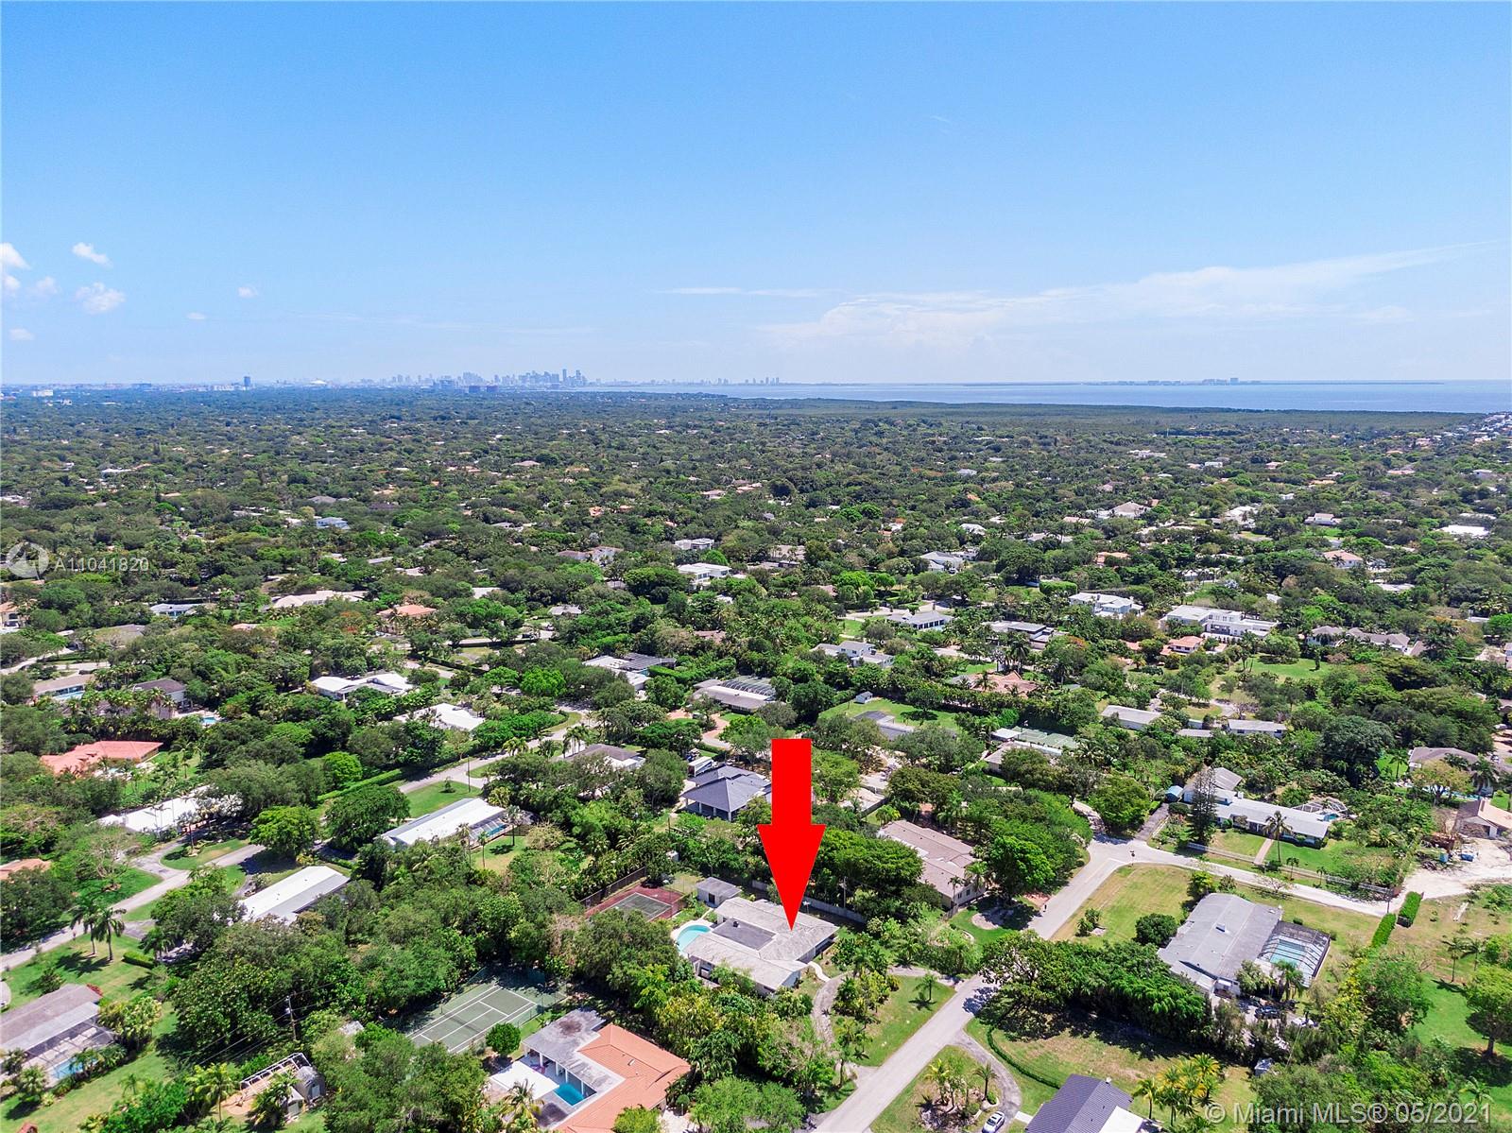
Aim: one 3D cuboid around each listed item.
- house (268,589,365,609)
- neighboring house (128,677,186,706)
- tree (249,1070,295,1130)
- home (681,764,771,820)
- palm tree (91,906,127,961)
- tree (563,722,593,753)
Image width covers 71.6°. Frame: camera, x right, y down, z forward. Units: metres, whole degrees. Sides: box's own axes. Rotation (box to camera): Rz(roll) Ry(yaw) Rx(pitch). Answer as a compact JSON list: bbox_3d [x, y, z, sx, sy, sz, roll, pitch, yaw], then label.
[{"bbox_3d":[-229.200,17.270,541.340,26.000,5.000,44.000,7,12,35],"label":"house"},{"bbox_3d":[-217.272,46.226,379.502,19.000,8.000,15.500,7,13,36],"label":"neighboring house"},{"bbox_3d":[-75.150,82.850,162.550,6.300,8.200,6.300,0,10,0],"label":"tree"},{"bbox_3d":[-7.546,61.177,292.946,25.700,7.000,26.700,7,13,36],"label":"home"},{"bbox_3d":[-130.732,74.387,211.195,6.800,11.200,6.800,7,13,36],"label":"palm tree"},{"bbox_3d":[-54.960,53.570,320.850,7.500,9.800,7.500,0,10,0],"label":"tree"}]

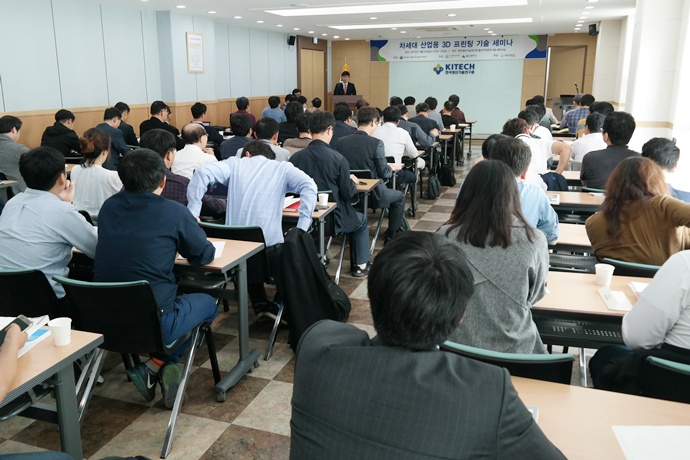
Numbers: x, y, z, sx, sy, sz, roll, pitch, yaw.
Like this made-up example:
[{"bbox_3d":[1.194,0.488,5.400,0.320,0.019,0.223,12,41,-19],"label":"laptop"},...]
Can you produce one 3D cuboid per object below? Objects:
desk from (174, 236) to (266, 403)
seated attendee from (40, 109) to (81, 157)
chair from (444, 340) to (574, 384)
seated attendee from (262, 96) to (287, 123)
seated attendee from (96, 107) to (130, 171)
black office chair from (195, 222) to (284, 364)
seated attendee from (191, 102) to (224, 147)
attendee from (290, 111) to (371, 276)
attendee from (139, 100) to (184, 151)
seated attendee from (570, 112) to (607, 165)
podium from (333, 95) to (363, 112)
[{"bbox_3d":[-1.383,0.394,3.130,1.800,0.725,0.460,6,17,19],"label":"desk"},{"bbox_3d":[-2.989,-0.692,5.851,0.520,1.315,0.800,5,17,20],"label":"seated attendee"},{"bbox_3d":[0.577,0.682,1.969,0.520,0.770,0.580,7,17,19],"label":"chair"},{"bbox_3d":[-1.182,-1.583,8.841,0.500,1.300,0.750,7,17,19],"label":"seated attendee"},{"bbox_3d":[-2.545,-0.734,5.974,0.520,1.319,0.800,6,17,23],"label":"seated attendee"},{"bbox_3d":[-0.591,0.291,3.263,0.520,0.770,0.580,7,17,19],"label":"black office chair"},{"bbox_3d":[-1.834,-1.036,6.989,0.520,1.330,0.780,5,17,20],"label":"seated attendee"},{"bbox_3d":[-0.058,-0.318,4.417,0.520,1.330,0.780,7,17,19],"label":"attendee"},{"bbox_3d":[-2.351,-1.083,7.026,0.580,1.300,0.820,7,18,24],"label":"attendee"},{"bbox_3d":[2.569,-0.652,5.618,0.540,1.260,0.800,4,17,14],"label":"seated attendee"},{"bbox_3d":[0.114,-2.584,12.377,0.670,1.180,0.480,4,17,14],"label":"podium"}]

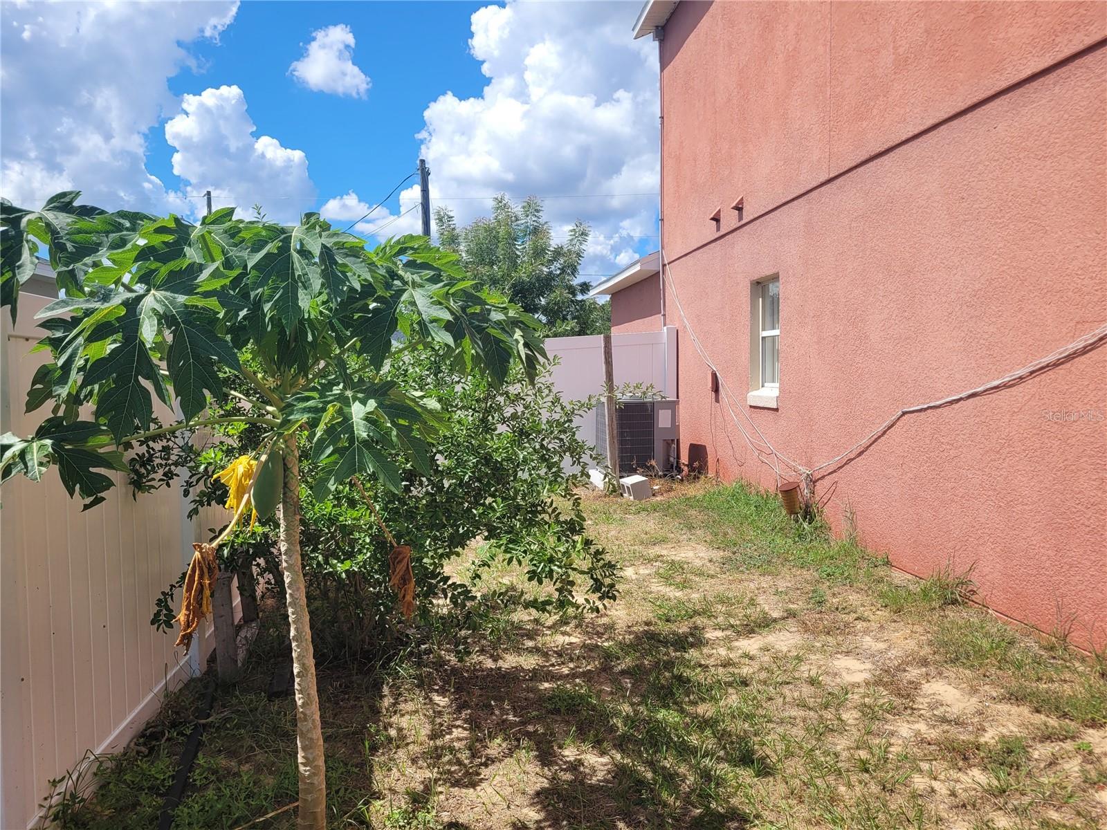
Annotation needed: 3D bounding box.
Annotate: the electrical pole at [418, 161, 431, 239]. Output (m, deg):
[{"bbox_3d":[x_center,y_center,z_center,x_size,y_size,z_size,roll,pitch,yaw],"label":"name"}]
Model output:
[{"bbox_3d":[-3.924,-3.788,26.025,0.280,8.300,0.280,-2,3,-7],"label":"electrical pole"}]

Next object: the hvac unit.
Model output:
[{"bbox_3d":[0.912,0.222,9.250,0.769,0.808,0.769,-1,3,-7],"label":"hvac unit"}]

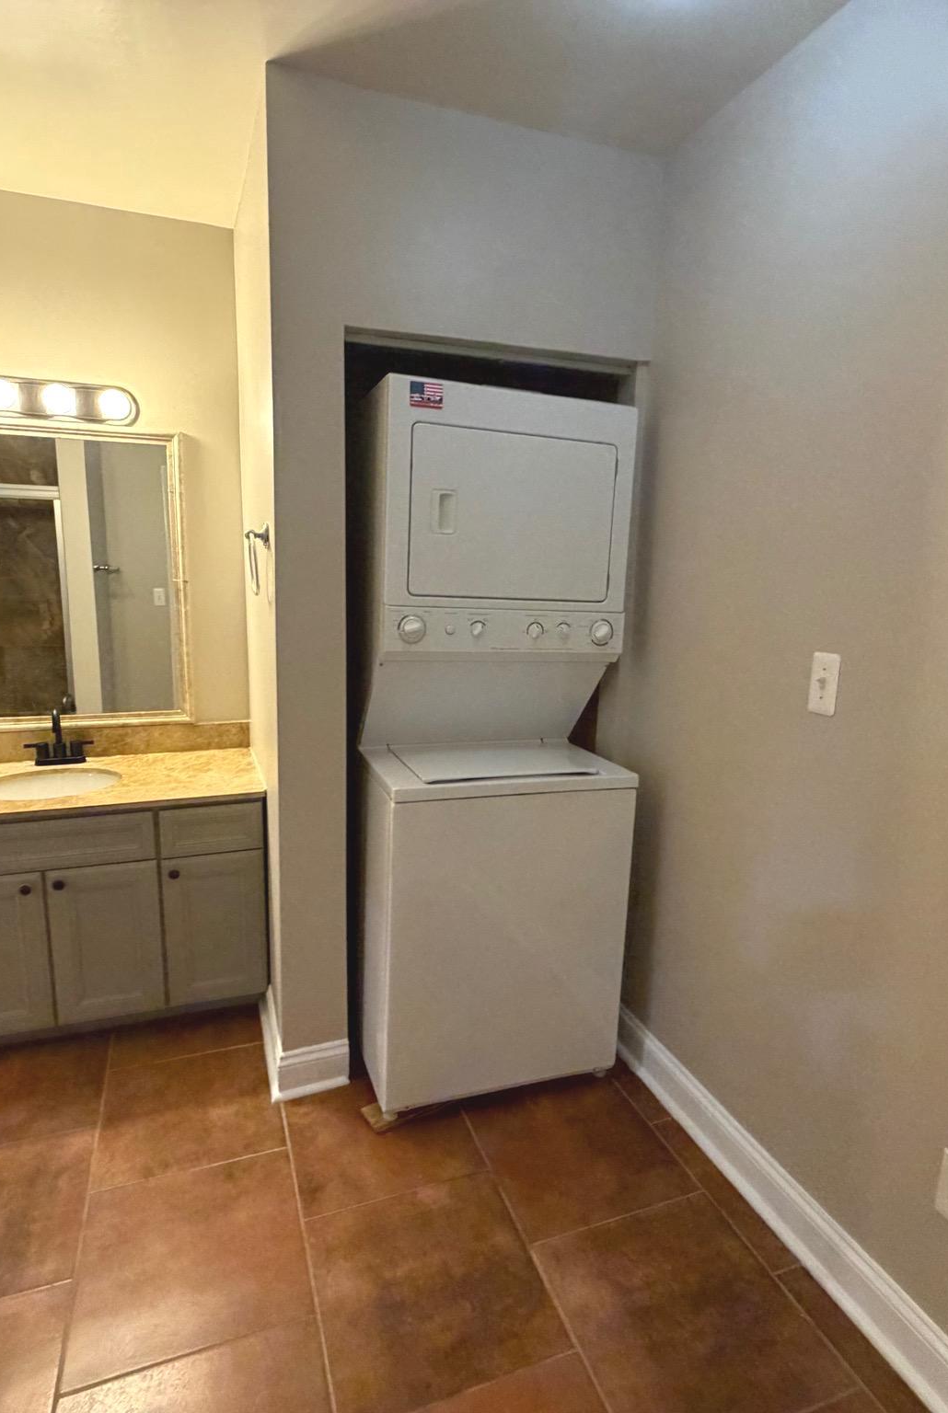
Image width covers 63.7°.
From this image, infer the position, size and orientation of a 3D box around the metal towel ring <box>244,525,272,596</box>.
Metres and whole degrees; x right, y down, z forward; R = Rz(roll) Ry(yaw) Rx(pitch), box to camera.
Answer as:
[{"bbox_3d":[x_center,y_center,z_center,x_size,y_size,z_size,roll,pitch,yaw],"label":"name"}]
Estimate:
[{"bbox_3d":[-0.550,-0.373,1.936,0.062,0.184,0.155,-2,12,-20],"label":"metal towel ring"}]

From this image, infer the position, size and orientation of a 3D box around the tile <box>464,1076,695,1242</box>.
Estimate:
[{"bbox_3d":[0.258,1.131,1.950,0.458,0.012,0.454,-2,12,-20],"label":"tile"}]

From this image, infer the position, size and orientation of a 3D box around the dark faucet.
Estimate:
[{"bbox_3d":[-1.335,0.099,2.445,0.205,0.190,0.130,-2,12,-20],"label":"dark faucet"}]

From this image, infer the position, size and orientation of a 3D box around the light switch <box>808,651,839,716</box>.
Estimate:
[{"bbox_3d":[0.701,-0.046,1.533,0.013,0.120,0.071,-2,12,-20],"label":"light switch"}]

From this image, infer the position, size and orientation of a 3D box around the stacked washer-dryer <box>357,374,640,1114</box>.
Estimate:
[{"bbox_3d":[0.007,0.094,2.303,0.686,1.894,0.740,-2,12,-20],"label":"stacked washer-dryer"}]

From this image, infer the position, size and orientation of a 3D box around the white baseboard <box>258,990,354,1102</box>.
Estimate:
[{"bbox_3d":[-0.525,0.959,2.314,0.216,0.141,0.478,-2,12,-20],"label":"white baseboard"}]

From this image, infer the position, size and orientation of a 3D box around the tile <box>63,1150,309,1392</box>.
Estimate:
[{"bbox_3d":[-0.598,1.168,1.632,0.454,0.012,0.456,-2,12,-20],"label":"tile"}]

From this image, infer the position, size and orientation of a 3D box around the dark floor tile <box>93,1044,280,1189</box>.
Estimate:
[{"bbox_3d":[-0.755,1.084,2.052,0.457,0.010,0.457,-2,12,-20],"label":"dark floor tile"}]

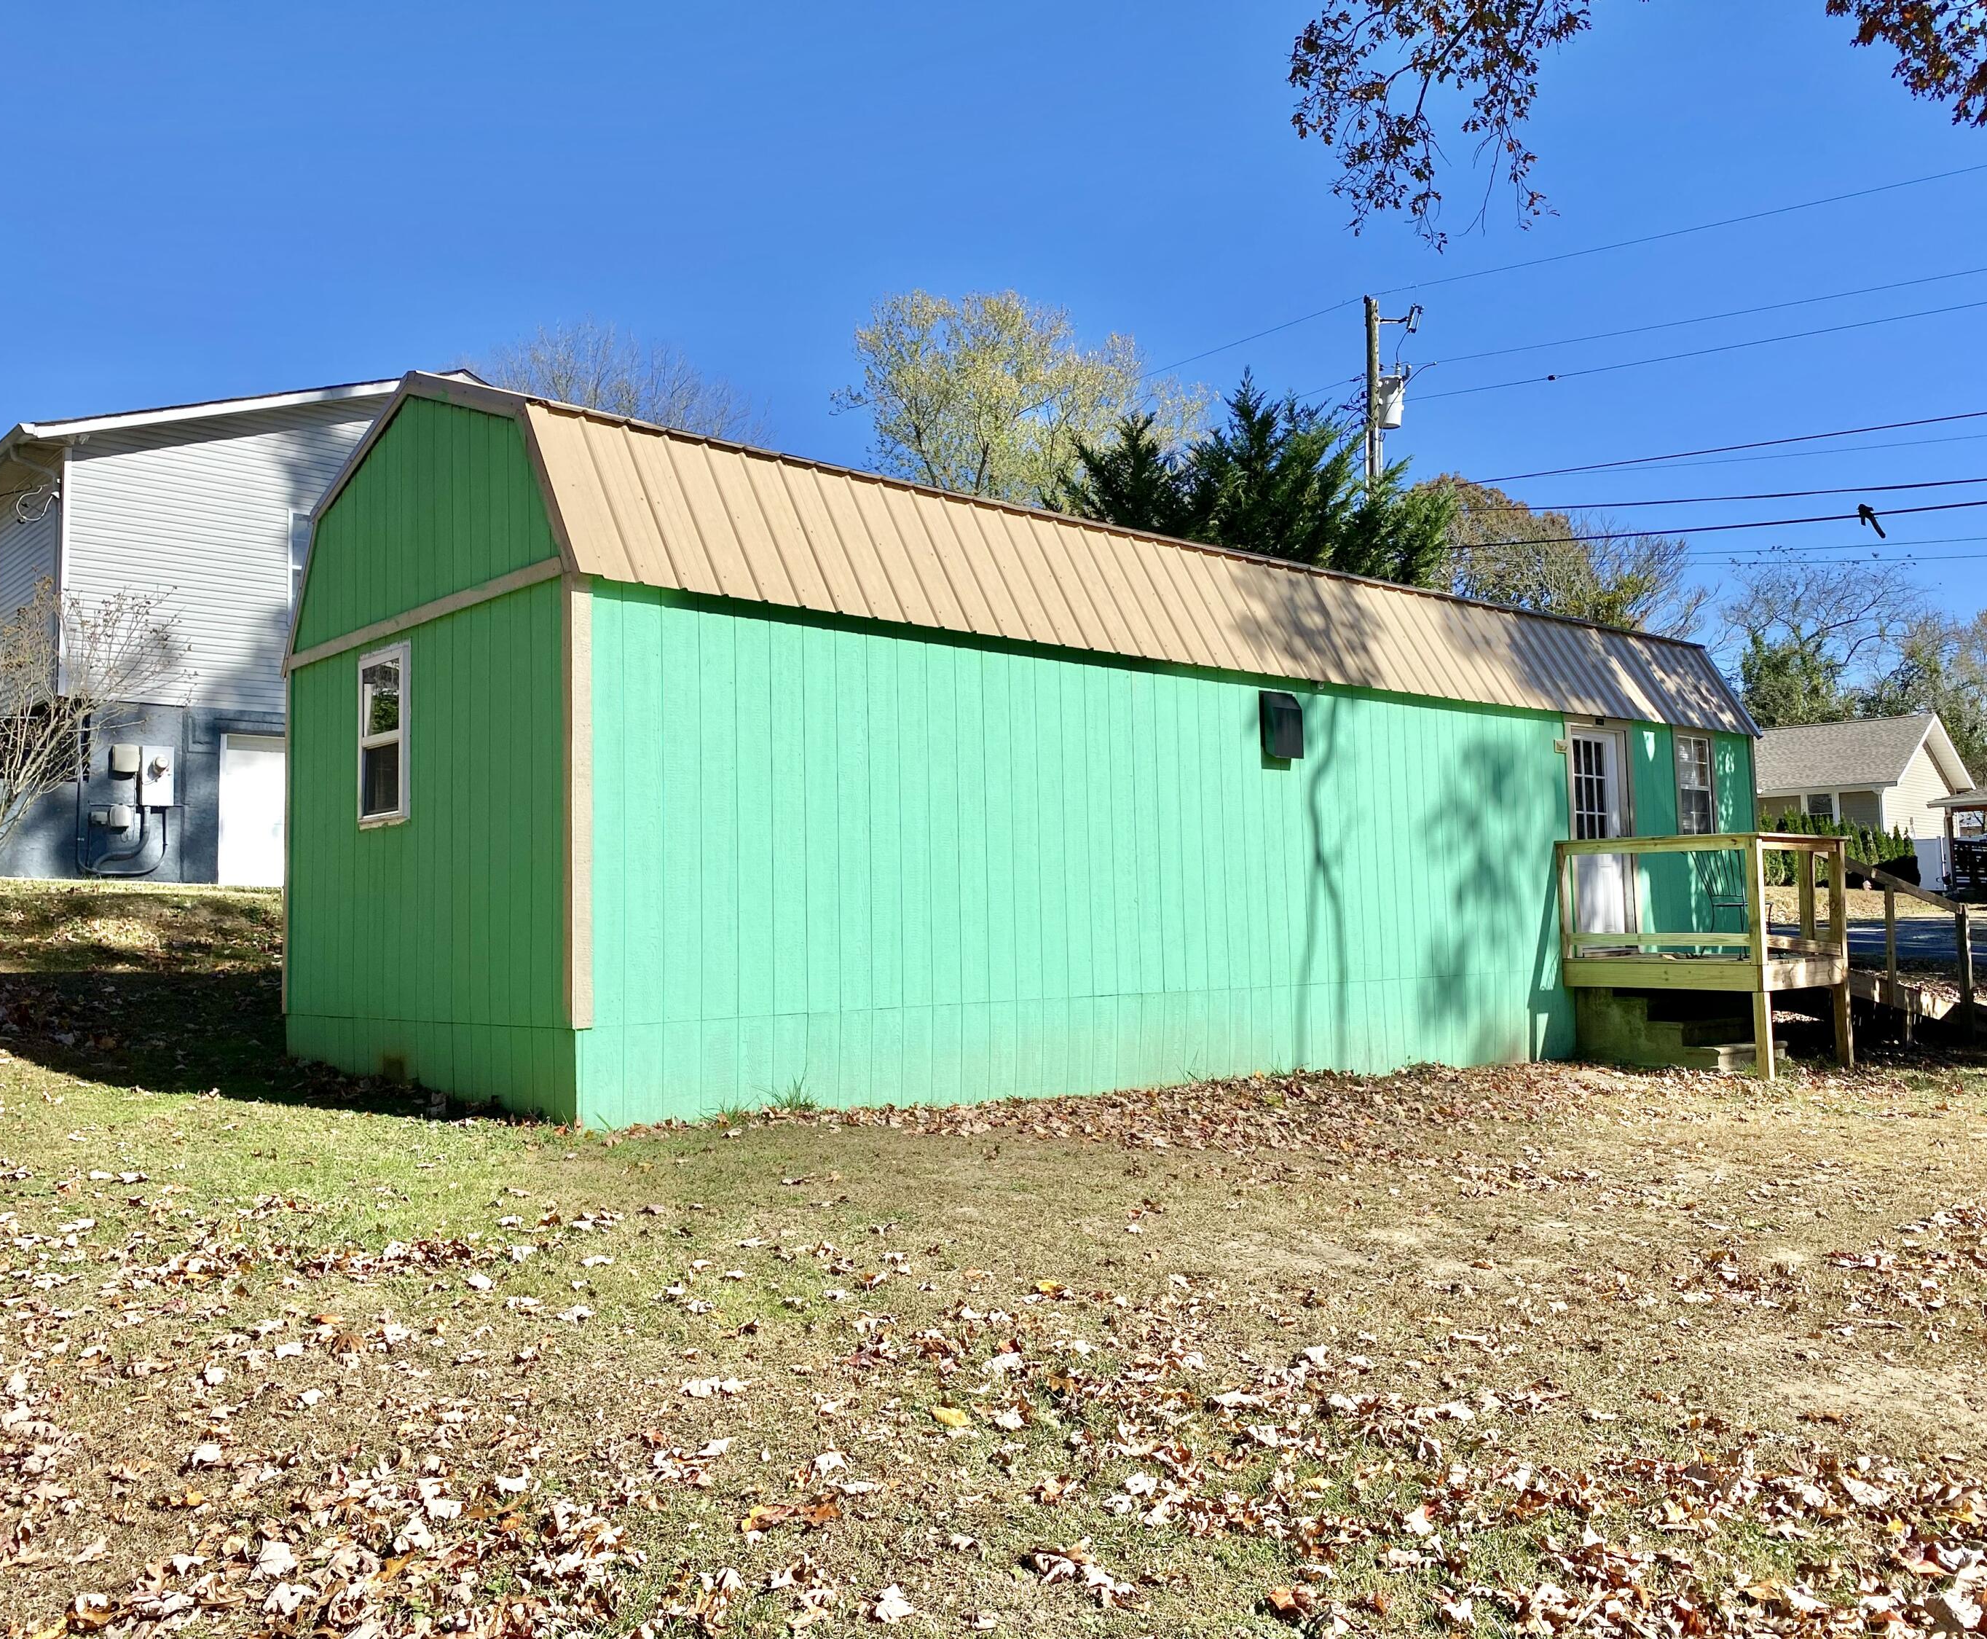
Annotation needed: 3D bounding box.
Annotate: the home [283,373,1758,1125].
[{"bbox_3d":[1.495,-0.172,12.890,12.440,4.150,3.750,2,-5,-42],"label":"home"}]

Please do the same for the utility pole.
[{"bbox_3d":[6.127,-3.190,26.129,0.300,10.600,0.300,-2,-4,9],"label":"utility pole"}]

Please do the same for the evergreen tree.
[{"bbox_3d":[3.362,-1.971,20.737,5.200,7.502,4.800,-2,-4,9],"label":"evergreen tree"}]

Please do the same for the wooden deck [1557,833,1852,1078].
[{"bbox_3d":[5.703,1.061,13.091,1.720,1.810,1.600,2,-5,-42],"label":"wooden deck"}]

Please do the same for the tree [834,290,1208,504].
[{"bbox_3d":[0.699,-4.338,33.534,7.900,13.321,7.600,-2,-4,9],"label":"tree"}]

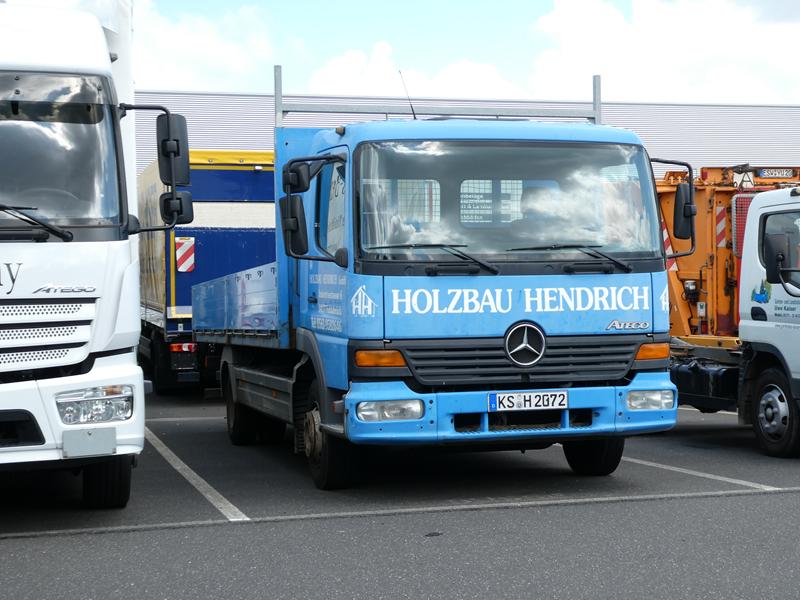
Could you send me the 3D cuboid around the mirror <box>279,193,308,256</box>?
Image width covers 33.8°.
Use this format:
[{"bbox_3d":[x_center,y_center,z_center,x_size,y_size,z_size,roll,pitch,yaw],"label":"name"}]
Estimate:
[{"bbox_3d":[-0.674,-0.471,8.335,0.170,0.380,0.110,-8,1,0],"label":"mirror"}]

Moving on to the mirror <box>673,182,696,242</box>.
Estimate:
[{"bbox_3d":[1.933,-0.603,8.980,0.180,0.380,0.110,-1,-1,-25],"label":"mirror"}]

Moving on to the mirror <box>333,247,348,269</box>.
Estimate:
[{"bbox_3d":[-0.369,-0.263,8.164,0.100,0.140,0.110,-1,-1,-15],"label":"mirror"}]

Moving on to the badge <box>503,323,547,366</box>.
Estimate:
[{"bbox_3d":[0.791,0.276,8.183,0.265,0.265,0.040,-1,-1,-15],"label":"badge"}]

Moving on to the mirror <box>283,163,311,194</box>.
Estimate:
[{"bbox_3d":[-0.659,-0.773,8.345,0.180,0.200,0.110,-1,-1,0],"label":"mirror"}]

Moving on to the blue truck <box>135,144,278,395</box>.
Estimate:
[{"bbox_3d":[-3.526,-0.432,25.132,2.550,3.890,8.500,-1,0,-15],"label":"blue truck"}]

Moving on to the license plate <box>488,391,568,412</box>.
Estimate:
[{"bbox_3d":[0.795,0.628,8.146,0.520,0.110,0.020,-1,-1,-15],"label":"license plate"}]

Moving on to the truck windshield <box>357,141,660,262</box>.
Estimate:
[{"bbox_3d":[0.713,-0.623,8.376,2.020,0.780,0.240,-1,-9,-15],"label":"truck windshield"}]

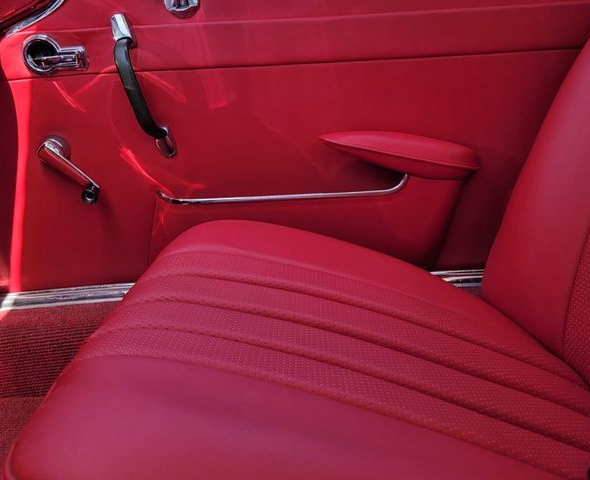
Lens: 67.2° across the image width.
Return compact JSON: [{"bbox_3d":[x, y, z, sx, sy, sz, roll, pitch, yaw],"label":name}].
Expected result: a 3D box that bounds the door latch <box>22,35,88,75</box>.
[{"bbox_3d":[-0.405,-0.314,0.753,0.106,0.063,0.025,-3,20,0],"label":"door latch"}]

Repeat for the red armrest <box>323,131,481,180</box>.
[{"bbox_3d":[0.179,-0.155,0.795,0.280,0.060,0.085,4,20,-2],"label":"red armrest"}]

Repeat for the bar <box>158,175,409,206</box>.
[{"bbox_3d":[-0.027,-0.095,0.820,0.465,0.038,0.055,-3,20,0],"label":"bar"}]

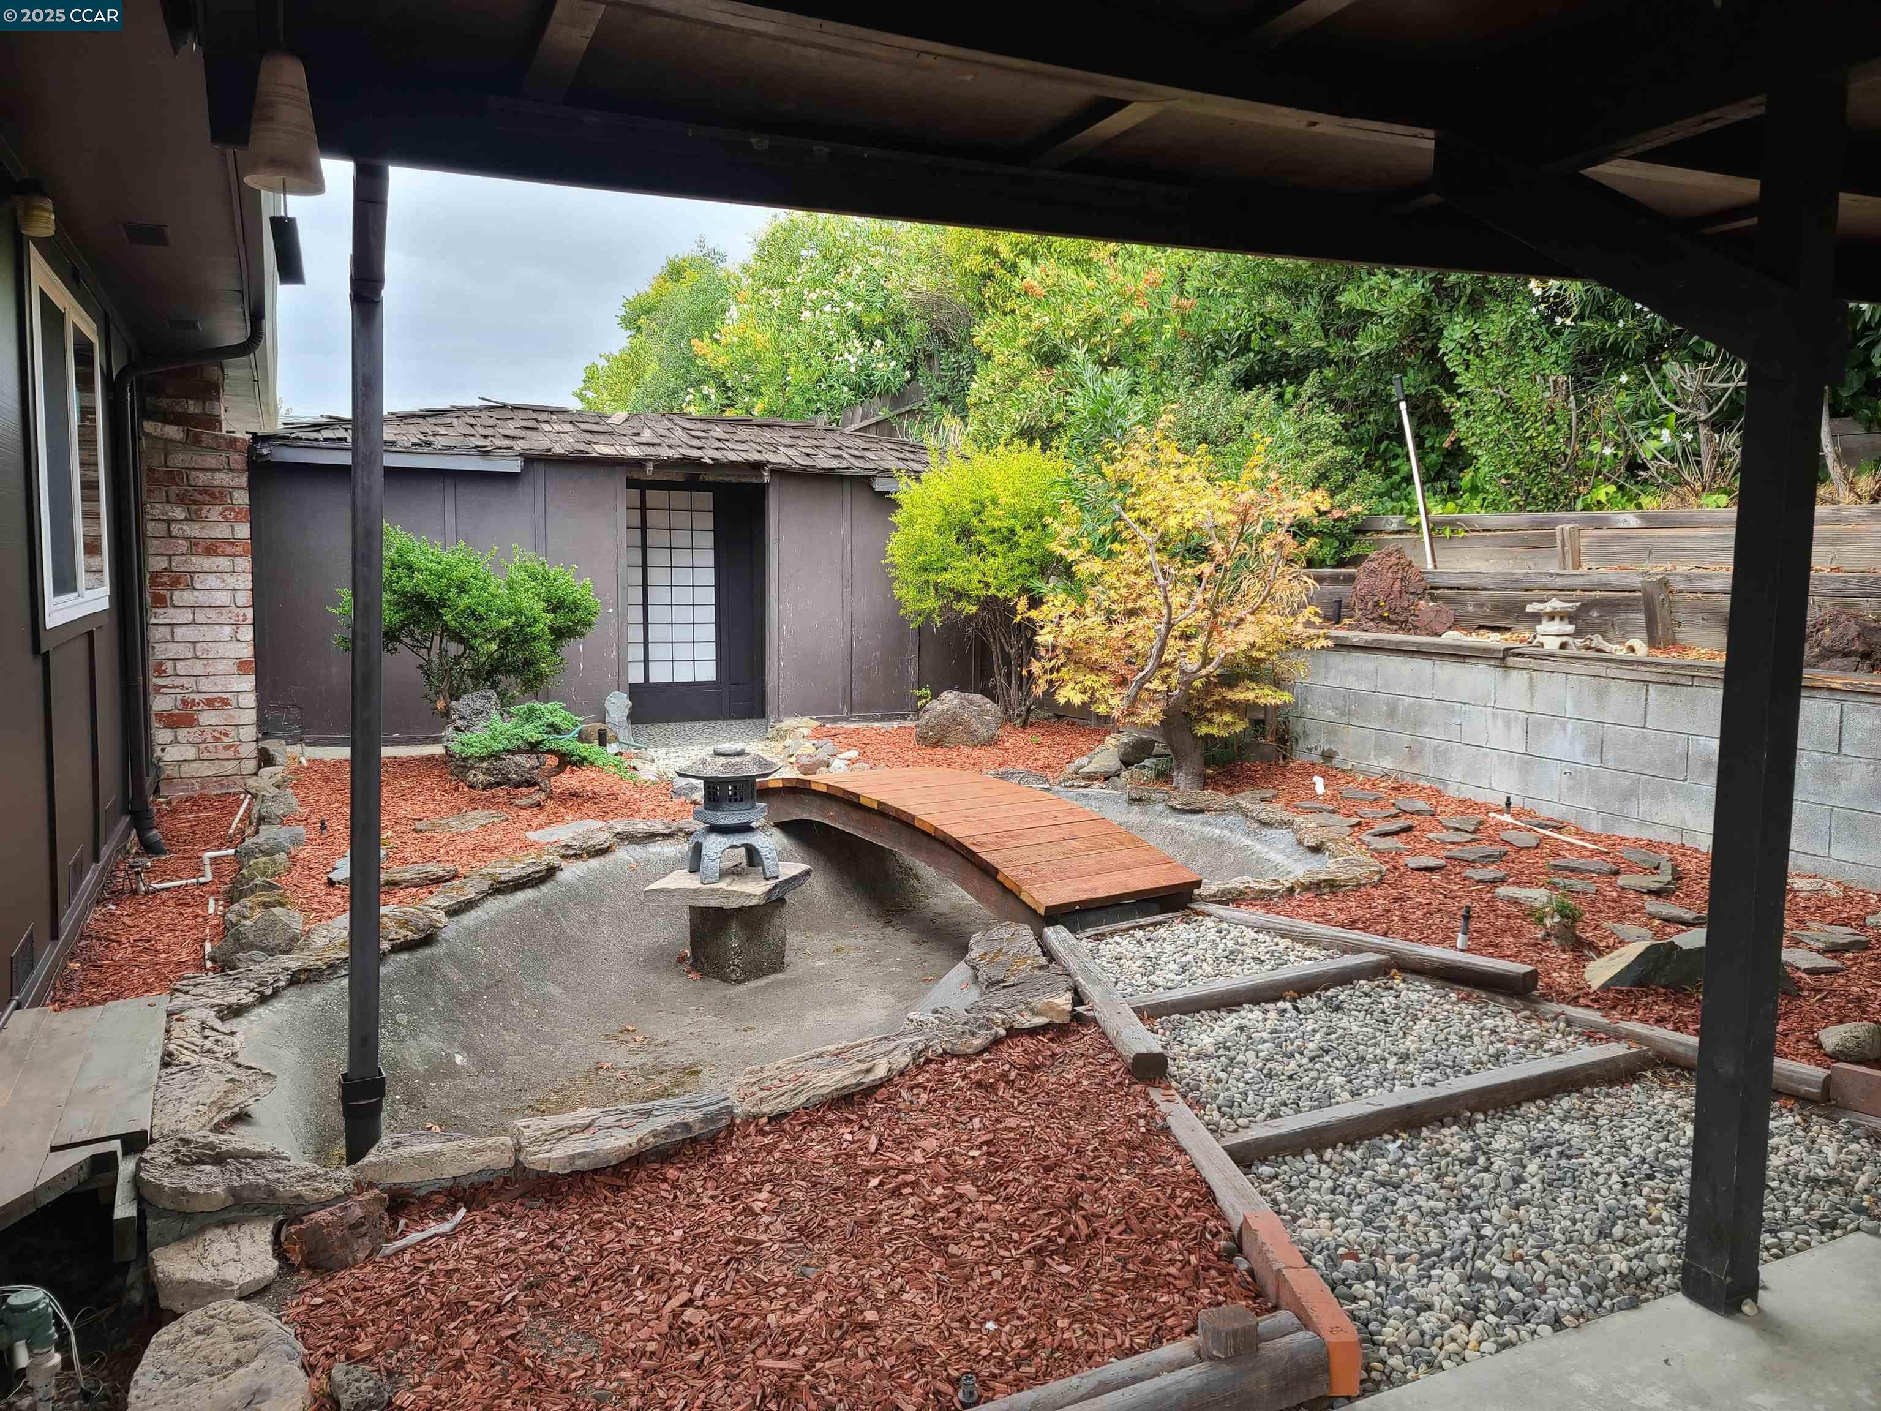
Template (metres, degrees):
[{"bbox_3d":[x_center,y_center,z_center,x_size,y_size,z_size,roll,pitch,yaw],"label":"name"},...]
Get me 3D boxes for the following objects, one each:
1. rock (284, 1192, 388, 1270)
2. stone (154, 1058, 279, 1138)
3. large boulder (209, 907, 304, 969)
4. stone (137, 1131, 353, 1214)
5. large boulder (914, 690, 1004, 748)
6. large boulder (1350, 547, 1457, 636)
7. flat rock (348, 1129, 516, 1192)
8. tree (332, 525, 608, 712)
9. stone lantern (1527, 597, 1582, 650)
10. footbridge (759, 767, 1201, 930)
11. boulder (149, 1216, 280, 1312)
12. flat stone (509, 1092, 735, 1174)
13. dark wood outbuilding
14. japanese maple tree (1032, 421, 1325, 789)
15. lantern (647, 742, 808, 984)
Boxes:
[{"bbox_3d":[-1.157,1.006,2.600,0.190,0.130,0.150,-2,7,-25],"label":"rock"},{"bbox_3d":[-1.604,0.866,2.980,0.270,0.070,0.330,-2,7,-25],"label":"stone"},{"bbox_3d":[-1.993,0.677,3.950,0.260,0.190,0.240,-2,7,-25],"label":"large boulder"},{"bbox_3d":[-1.343,0.919,2.670,0.420,0.080,0.210,2,6,10],"label":"stone"},{"bbox_3d":[0.122,0.083,9.000,0.560,0.380,0.460,-2,7,-25],"label":"large boulder"},{"bbox_3d":[2.590,-0.633,7.600,0.600,0.500,0.450,2,6,10],"label":"large boulder"},{"bbox_3d":[-1.003,0.920,2.750,0.310,0.080,0.150,0,6,-7],"label":"flat rock"},{"bbox_3d":[-2.599,-0.415,7.450,1.420,1.150,1.250,-2,7,-25],"label":"tree"},{"bbox_3d":[2.897,-0.385,6.406,0.240,0.250,0.240,4,7,24],"label":"stone lantern"},{"bbox_3d":[-0.074,0.508,6.031,0.740,0.330,2.680,-3,8,-34],"label":"footbridge"},{"bbox_3d":[-1.345,1.043,2.520,0.240,0.110,0.200,-2,7,-25],"label":"boulder"},{"bbox_3d":[-0.658,0.905,2.894,0.440,0.080,0.160,-2,6,-23],"label":"flat stone"},{"bbox_3d":[-2.419,-1.128,10.743,5.350,2.370,3.000,-2,7,-25],"label":"dark wood outbuilding"},{"bbox_3d":[1.220,-0.510,6.980,1.470,1.860,1.380,1,6,0],"label":"japanese maple tree"},{"bbox_3d":[-0.761,0.557,4.924,0.550,0.830,0.470,2,6,8],"label":"lantern"}]

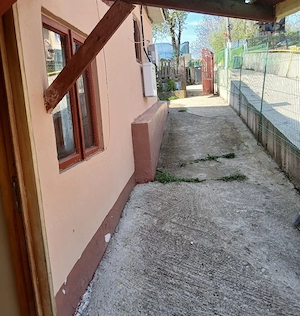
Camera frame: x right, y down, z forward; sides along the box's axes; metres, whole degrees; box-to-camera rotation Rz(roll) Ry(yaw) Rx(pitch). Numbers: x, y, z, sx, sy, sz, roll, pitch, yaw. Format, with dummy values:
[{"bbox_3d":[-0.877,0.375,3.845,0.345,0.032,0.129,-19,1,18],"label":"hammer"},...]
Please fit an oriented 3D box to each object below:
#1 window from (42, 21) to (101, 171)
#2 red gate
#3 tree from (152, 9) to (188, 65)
[{"bbox_3d":[-0.593,-0.478,2.326,0.090,0.977,0.960,-2,11,8],"label":"window"},{"bbox_3d":[1.852,-2.754,9.620,0.070,1.410,1.060,3,12,29],"label":"red gate"},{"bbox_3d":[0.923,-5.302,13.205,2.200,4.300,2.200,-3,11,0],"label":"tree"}]

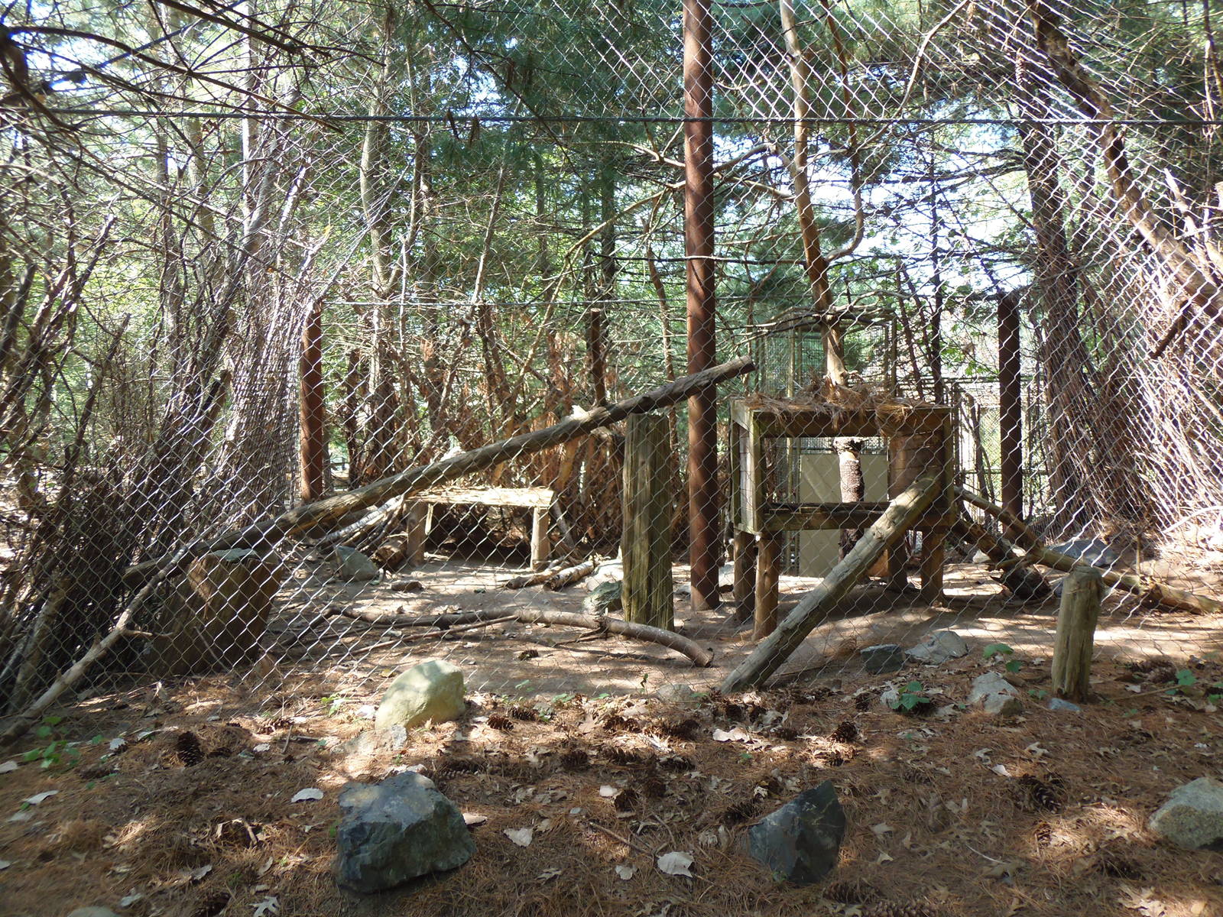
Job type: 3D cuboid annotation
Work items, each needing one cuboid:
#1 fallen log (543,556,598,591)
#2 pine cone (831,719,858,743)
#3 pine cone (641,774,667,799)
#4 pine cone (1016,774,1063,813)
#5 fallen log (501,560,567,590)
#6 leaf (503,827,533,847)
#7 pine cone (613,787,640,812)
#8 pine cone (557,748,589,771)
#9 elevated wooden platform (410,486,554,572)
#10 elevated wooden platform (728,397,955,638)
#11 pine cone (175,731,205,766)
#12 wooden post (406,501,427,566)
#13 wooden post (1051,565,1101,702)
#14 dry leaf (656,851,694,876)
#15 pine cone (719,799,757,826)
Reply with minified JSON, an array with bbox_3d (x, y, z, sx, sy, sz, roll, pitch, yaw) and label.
[{"bbox_3d":[-0.261,0.763,5.625,0.085,0.090,0.736,0,-1,21],"label":"fallen log"},{"bbox_3d":[0.694,0.814,2.530,0.068,0.052,0.070,0,-1,-17],"label":"pine cone"},{"bbox_3d":[0.104,0.816,2.104,0.066,0.055,0.068,-1,3,0],"label":"pine cone"},{"bbox_3d":[1.081,0.848,2.140,0.065,0.055,0.110,0,-1,-34],"label":"pine cone"},{"bbox_3d":[-0.491,0.770,5.650,0.100,0.100,0.807,0,-1,24],"label":"fallen log"},{"bbox_3d":[-0.219,0.893,2.000,0.070,0.020,0.070,0,-1,0],"label":"leaf"},{"bbox_3d":[0.037,0.866,2.150,0.065,0.050,0.070,0,-1,0],"label":"pine cone"},{"bbox_3d":[-0.101,0.797,2.248,0.080,0.055,0.065,-1,3,0],"label":"pine cone"},{"bbox_3d":[-0.778,0.423,5.227,0.830,0.410,0.600,-1,3,0],"label":"elevated wooden platform"},{"bbox_3d":[1.170,0.285,4.450,0.990,1.180,0.620,0,-1,-4],"label":"elevated wooden platform"},{"bbox_3d":[-1.117,0.769,2.249,0.068,0.095,0.068,-13,3,-25],"label":"pine cone"},{"bbox_3d":[-1.180,0.446,5.115,0.105,0.385,0.105,-1,3,0],"label":"wooden post"},{"bbox_3d":[1.442,0.540,2.618,0.117,0.400,0.117,8,3,27],"label":"wooden post"},{"bbox_3d":[0.137,0.873,1.824,0.085,0.020,0.070,-1,3,0],"label":"dry leaf"},{"bbox_3d":[0.298,0.832,1.993,0.095,0.056,0.060,-2,3,-30],"label":"pine cone"}]

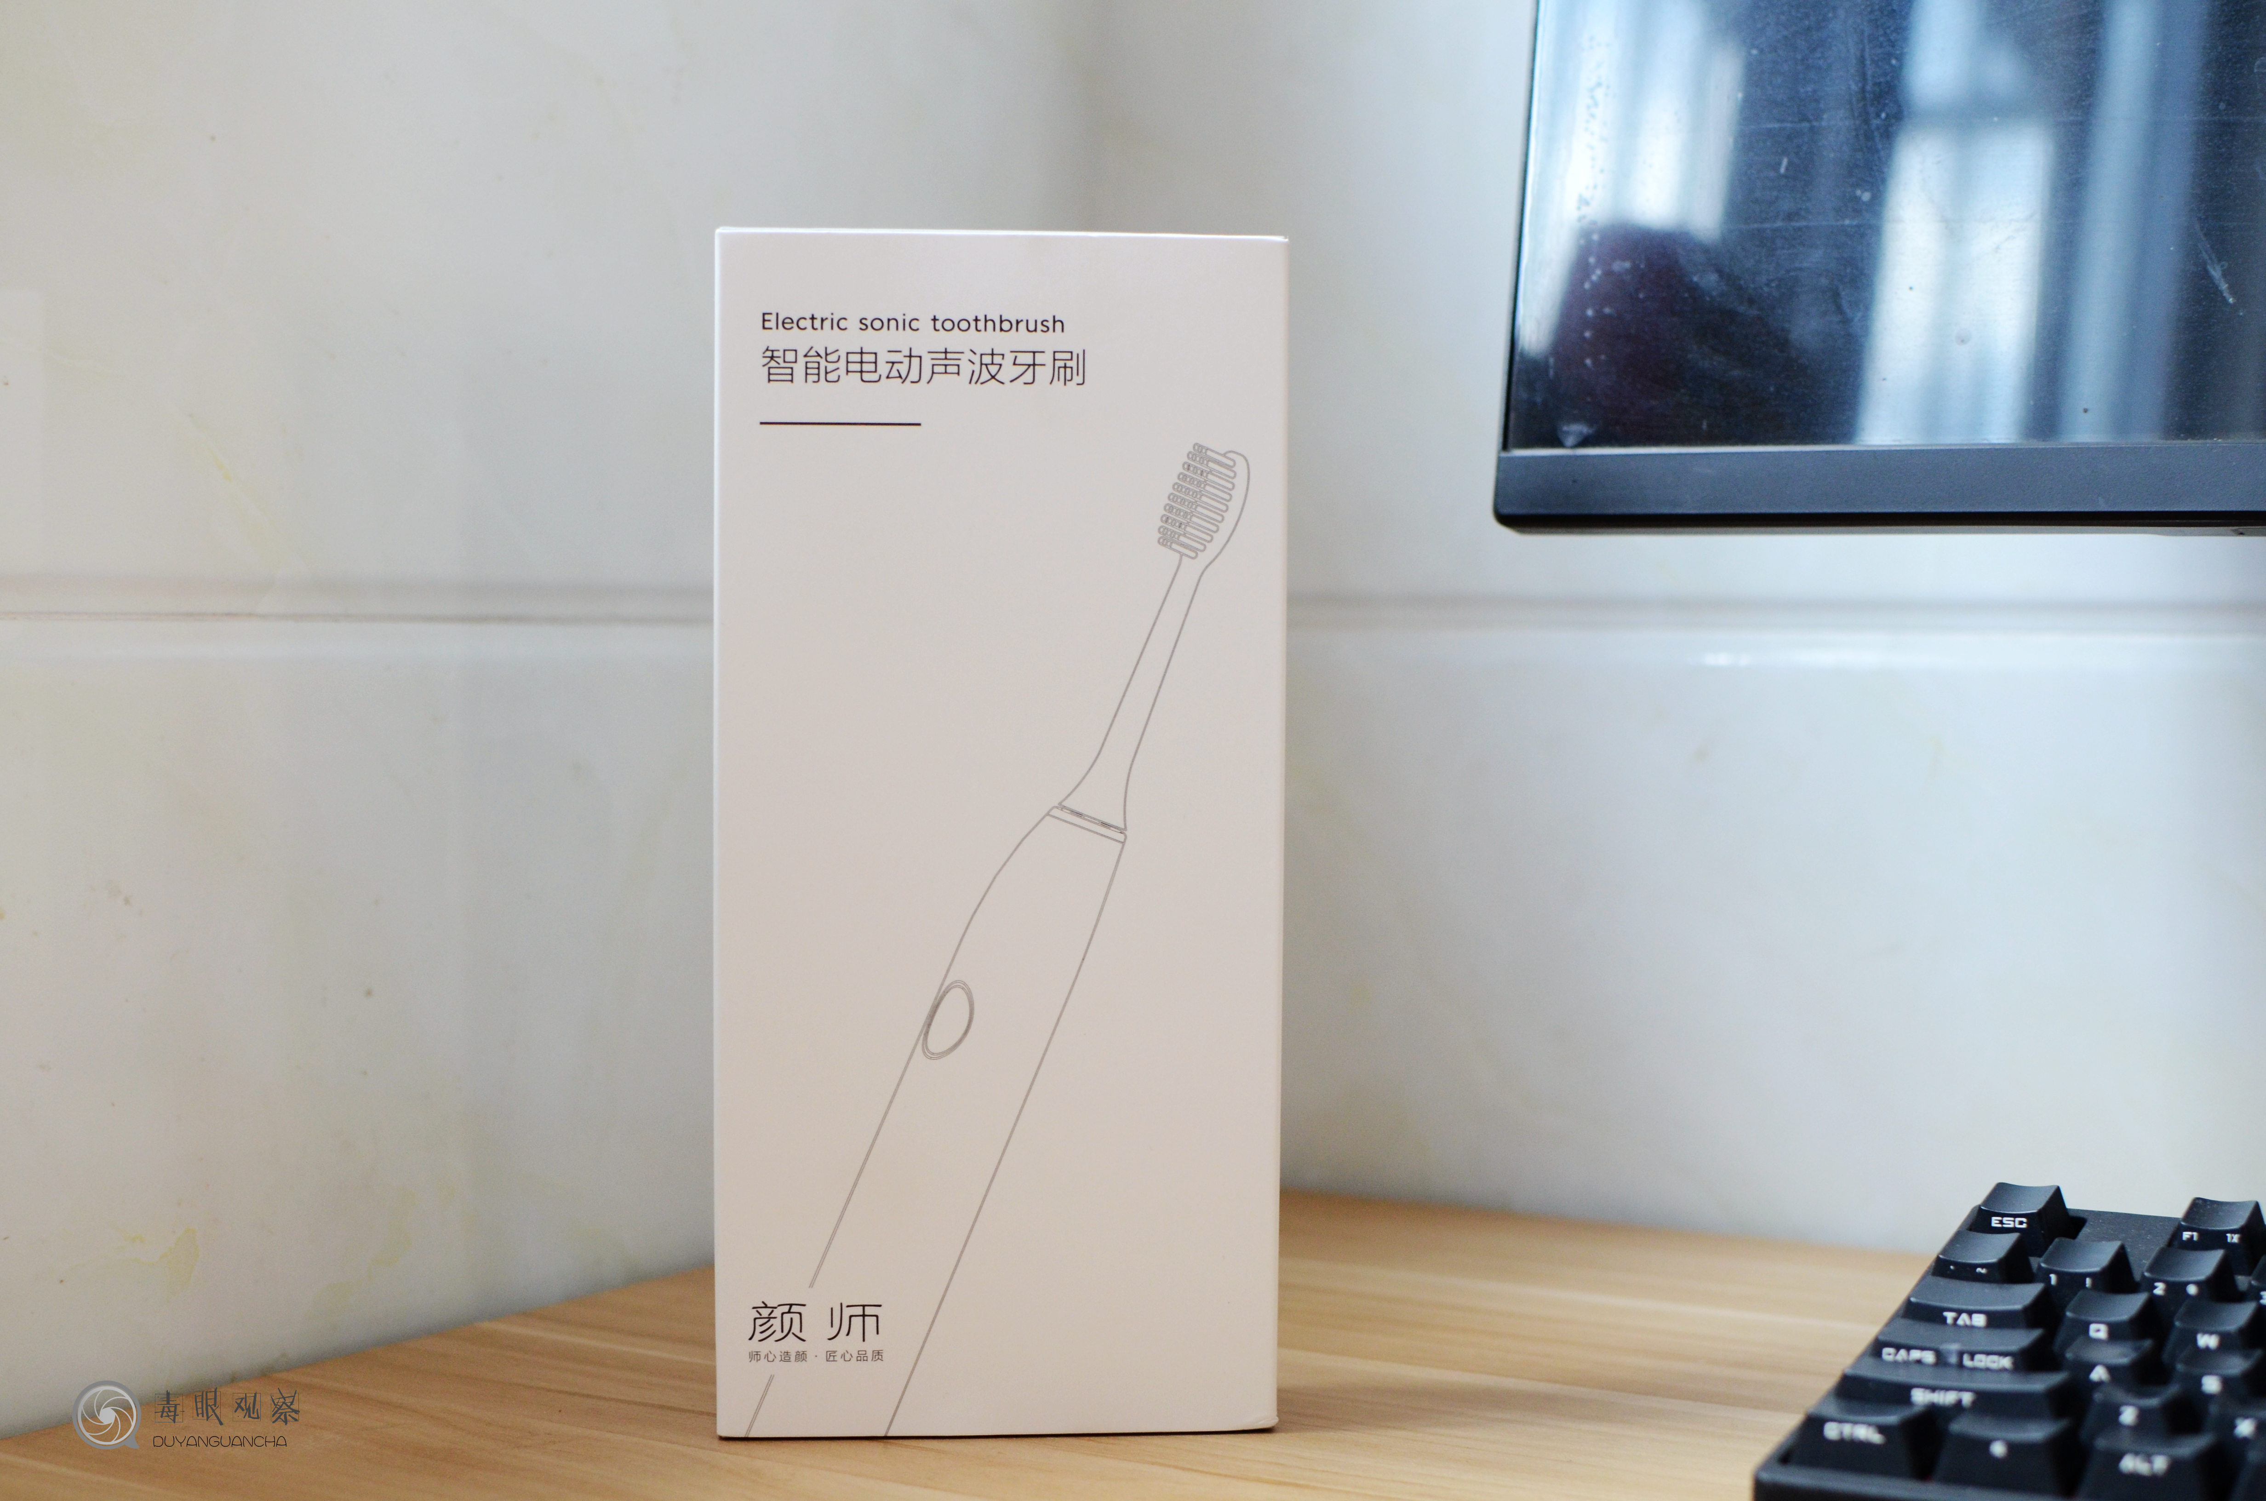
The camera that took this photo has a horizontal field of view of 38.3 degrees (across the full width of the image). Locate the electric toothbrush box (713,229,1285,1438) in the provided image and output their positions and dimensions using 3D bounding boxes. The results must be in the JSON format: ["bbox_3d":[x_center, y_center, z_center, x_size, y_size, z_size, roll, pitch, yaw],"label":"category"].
[{"bbox_3d":[-0.028,0.017,0.674,0.112,0.239,0.053,0,3,-4],"label":"electric toothbrush box"}]

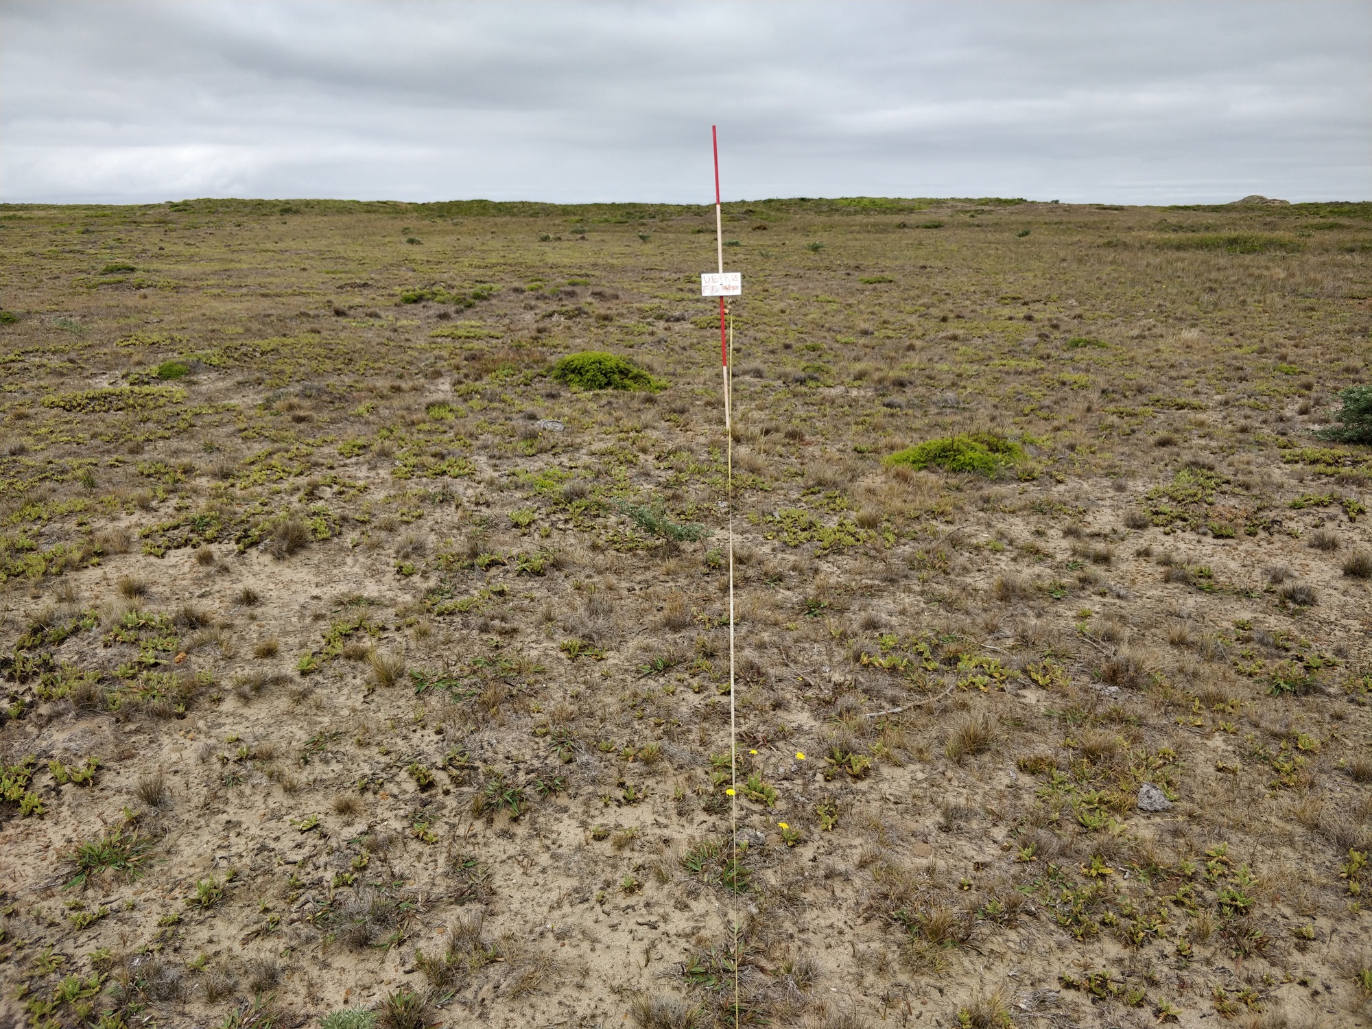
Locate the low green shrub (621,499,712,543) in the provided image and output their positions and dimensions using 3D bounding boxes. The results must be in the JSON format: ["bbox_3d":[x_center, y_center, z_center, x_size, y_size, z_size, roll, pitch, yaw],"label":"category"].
[{"bbox_3d":[-0.096,0.001,4.362,0.420,0.130,0.360,0,18,0],"label":"low green shrub"}]

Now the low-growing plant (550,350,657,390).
[{"bbox_3d":[-0.677,-1.232,7.957,0.910,0.260,0.720,0,18,0],"label":"low-growing plant"}]

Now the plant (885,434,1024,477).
[{"bbox_3d":[1.546,-0.382,5.479,0.790,0.170,0.600,0,18,0],"label":"plant"}]

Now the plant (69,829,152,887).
[{"bbox_3d":[-1.297,0.756,2.137,0.180,0.065,0.160,0,18,0],"label":"plant"}]

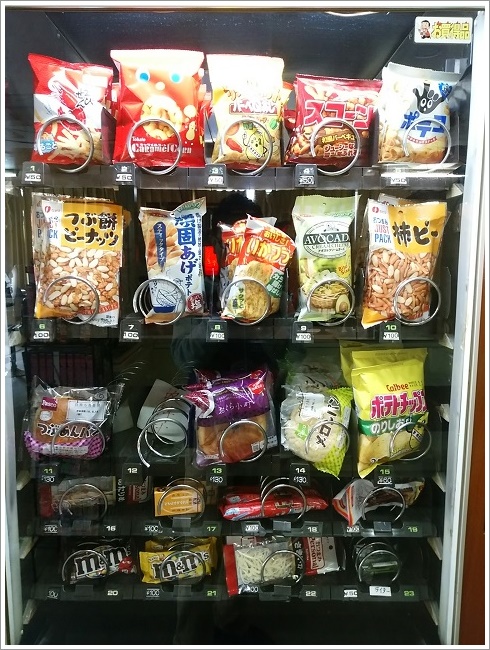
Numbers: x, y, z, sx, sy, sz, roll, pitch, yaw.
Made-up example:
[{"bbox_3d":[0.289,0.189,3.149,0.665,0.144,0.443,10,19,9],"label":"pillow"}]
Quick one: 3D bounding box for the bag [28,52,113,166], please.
[{"bbox_3d":[-0.277,-0.343,0.786,0.122,0.160,0.055,-3,8,-19],"label":"bag"}]

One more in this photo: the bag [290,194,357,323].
[{"bbox_3d":[0.132,-0.108,0.812,0.107,0.207,0.040,-1,8,-8],"label":"bag"}]

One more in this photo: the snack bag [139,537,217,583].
[{"bbox_3d":[-0.125,0.439,0.899,0.130,0.060,0.030,-5,8,-5],"label":"snack bag"}]

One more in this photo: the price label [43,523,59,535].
[{"bbox_3d":[-0.306,0.320,0.768,0.021,0.015,0.003,0,8,-1],"label":"price label"}]

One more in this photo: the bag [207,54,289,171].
[{"bbox_3d":[0.002,-0.304,0.700,0.110,0.152,0.042,0,8,-1],"label":"bag"}]

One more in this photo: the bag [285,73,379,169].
[{"bbox_3d":[0.127,-0.291,0.704,0.120,0.124,0.042,4,8,-2],"label":"bag"}]

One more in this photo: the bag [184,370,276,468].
[{"bbox_3d":[-0.023,0.151,0.782,0.135,0.143,0.060,0,8,-1],"label":"bag"}]

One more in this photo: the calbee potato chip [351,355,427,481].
[{"bbox_3d":[0.257,0.160,0.852,0.156,0.199,0.050,-2,5,-18],"label":"calbee potato chip"}]

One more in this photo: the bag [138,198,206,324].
[{"bbox_3d":[-0.110,-0.095,0.732,0.094,0.182,0.040,0,8,-1],"label":"bag"}]

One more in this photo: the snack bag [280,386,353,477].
[{"bbox_3d":[0.115,0.171,0.785,0.097,0.124,0.055,10,8,-3],"label":"snack bag"}]

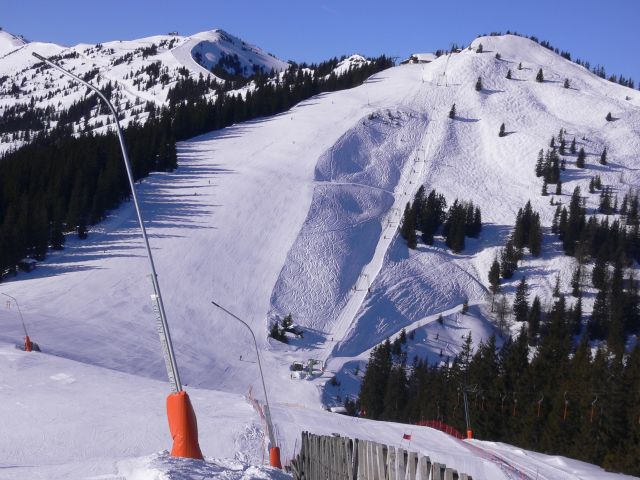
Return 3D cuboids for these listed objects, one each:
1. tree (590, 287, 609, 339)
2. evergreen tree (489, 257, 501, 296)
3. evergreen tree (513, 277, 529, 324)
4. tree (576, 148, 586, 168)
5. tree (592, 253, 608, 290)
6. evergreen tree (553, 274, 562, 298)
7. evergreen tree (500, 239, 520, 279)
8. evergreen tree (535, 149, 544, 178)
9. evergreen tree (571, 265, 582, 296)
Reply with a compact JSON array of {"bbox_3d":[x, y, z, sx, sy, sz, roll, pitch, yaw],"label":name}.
[{"bbox_3d":[100.010,26.390,405.000,6.970,19.390,6.970,0,2,0],"label":"tree"},{"bbox_3d":[69.630,14.560,450.000,4.640,15.960,4.640,0,2,0],"label":"evergreen tree"},{"bbox_3d":[75.560,22.420,425.000,5.850,17.330,5.850,0,2,0],"label":"evergreen tree"},{"bbox_3d":[132.160,-41.190,570.000,4.900,10.110,4.900,0,2,0],"label":"tree"},{"bbox_3d":[111.920,12.570,450.000,6.190,15.160,6.190,0,2,0],"label":"tree"},{"bbox_3d":[93.710,17.950,445.000,3.830,8.680,3.830,0,2,0],"label":"evergreen tree"},{"bbox_3d":[80.230,7.790,475.000,8.170,16.850,8.170,0,2,0],"label":"evergreen tree"},{"bbox_3d":[108.990,-38.480,560.000,4.820,13.900,4.820,0,2,0],"label":"evergreen tree"},{"bbox_3d":[101.210,15.980,445.000,4.590,12.630,4.590,0,2,0],"label":"evergreen tree"}]

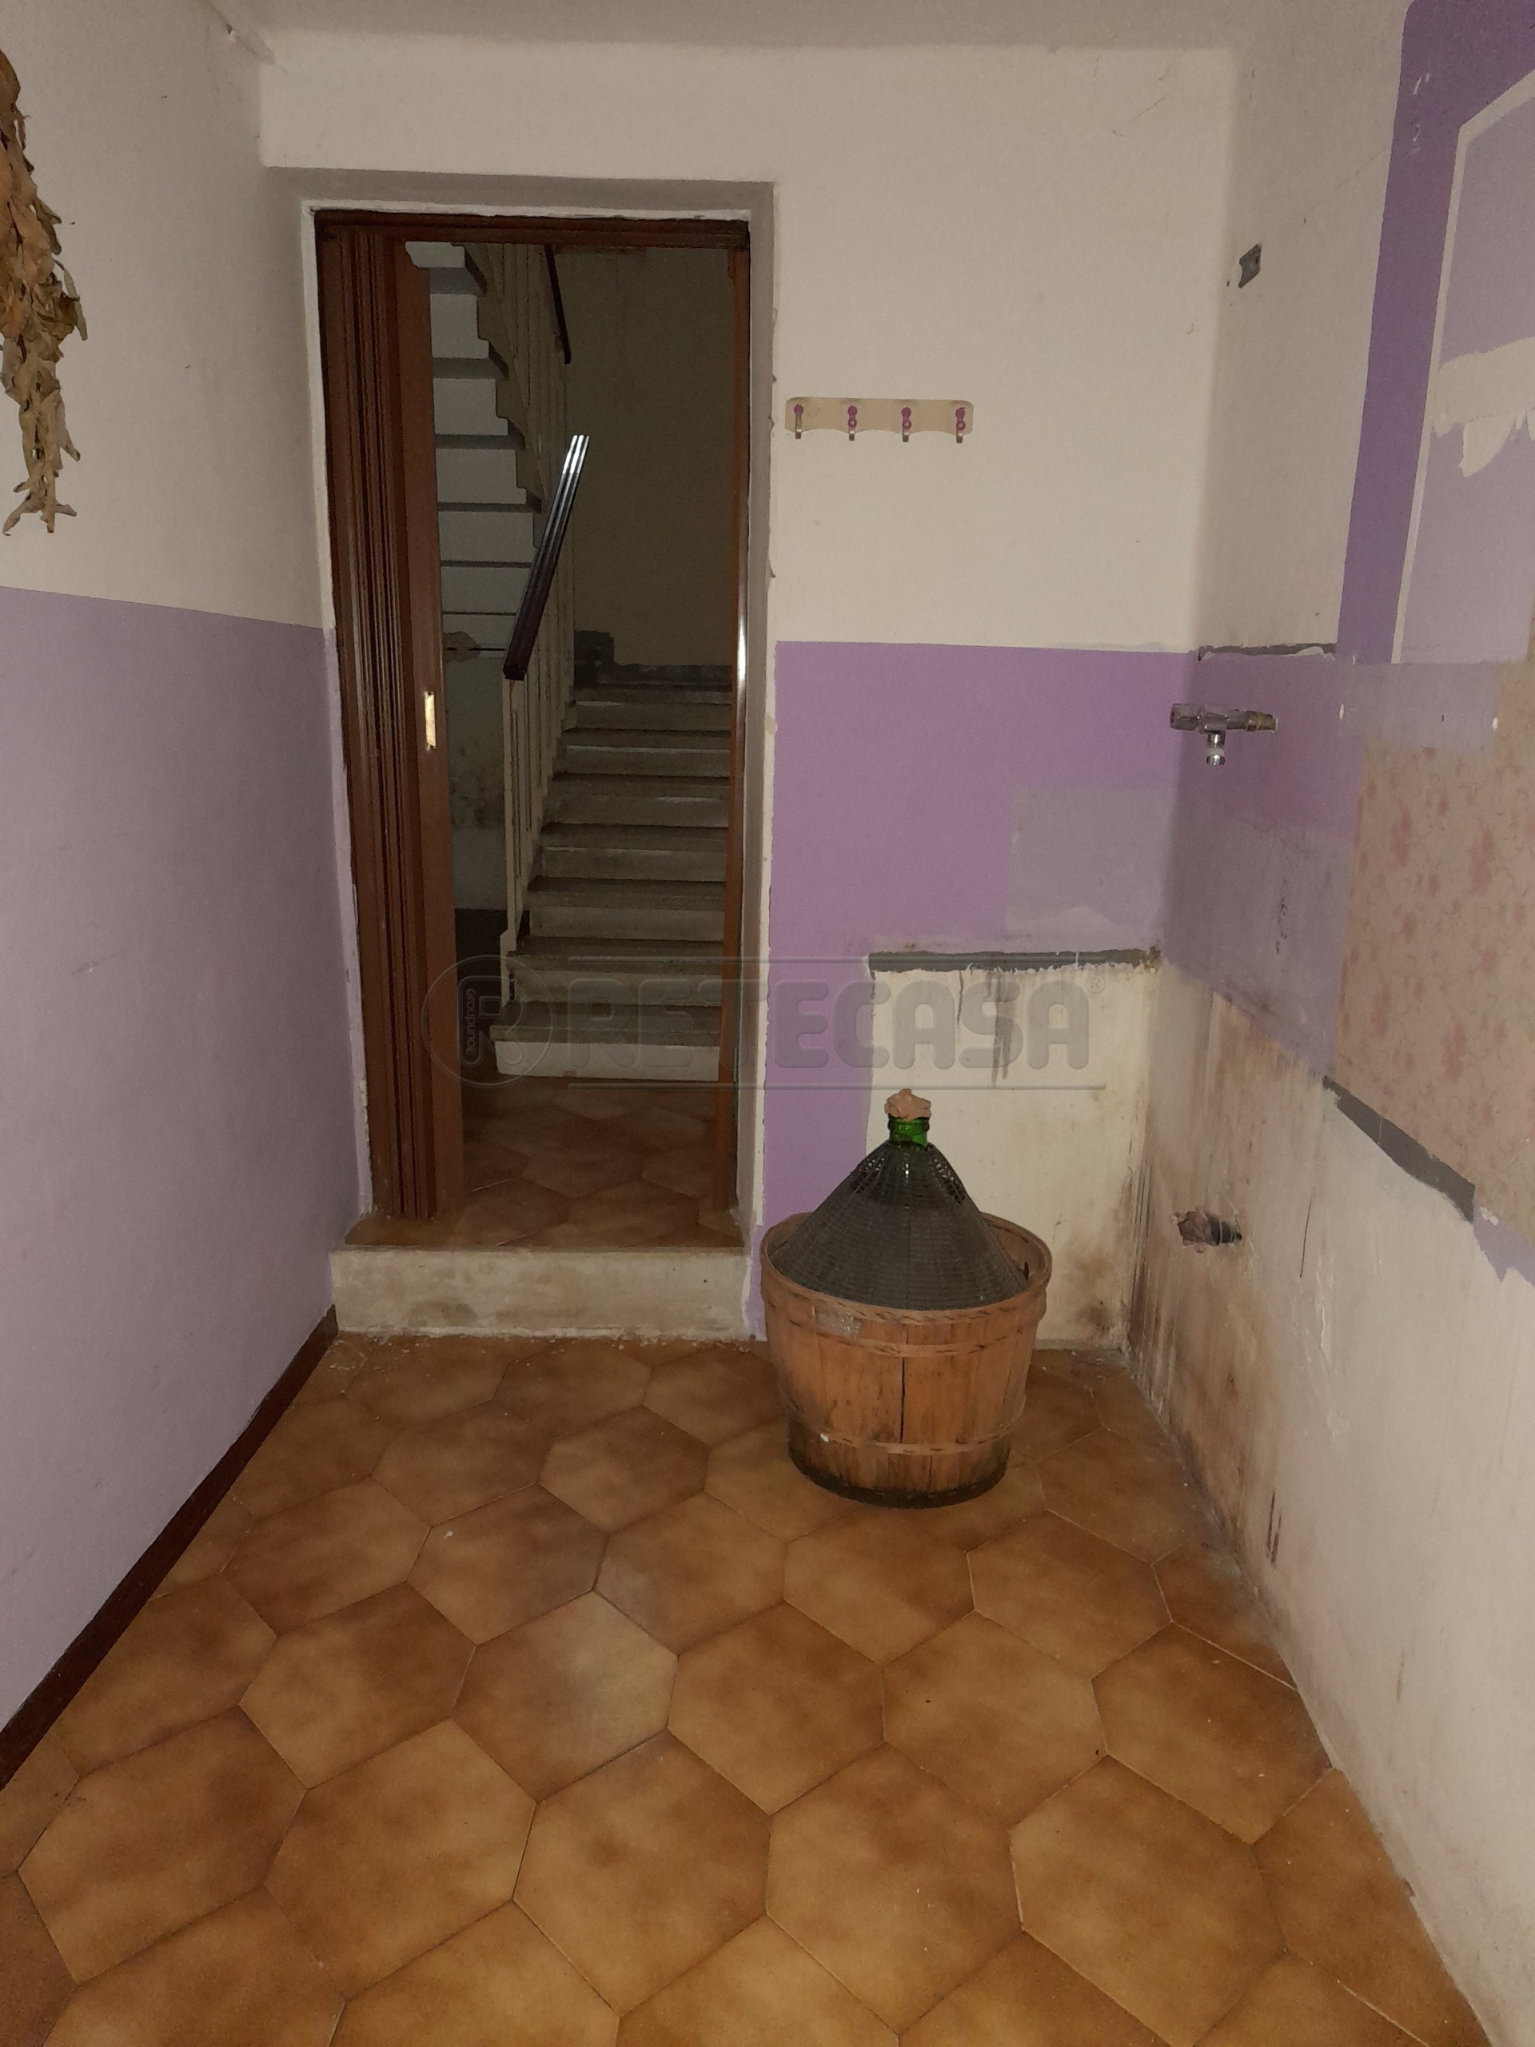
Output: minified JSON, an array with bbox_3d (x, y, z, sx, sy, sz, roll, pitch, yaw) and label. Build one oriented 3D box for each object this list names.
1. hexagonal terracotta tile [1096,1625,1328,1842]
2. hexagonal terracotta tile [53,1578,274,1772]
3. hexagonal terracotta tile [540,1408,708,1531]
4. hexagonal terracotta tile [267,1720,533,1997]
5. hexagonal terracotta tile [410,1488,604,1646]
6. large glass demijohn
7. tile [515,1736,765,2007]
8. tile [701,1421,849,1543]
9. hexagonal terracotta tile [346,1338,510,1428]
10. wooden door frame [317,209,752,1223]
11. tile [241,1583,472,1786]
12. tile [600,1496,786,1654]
[{"bbox_3d":[0.629,1.007,2.122,0.307,0.015,0.458,2,14,2],"label":"hexagonal terracotta tile"},{"bbox_3d":[-0.870,0.960,2.194,0.239,0.015,0.458,2,14,2],"label":"hexagonal terracotta tile"},{"bbox_3d":[-0.262,0.834,2.764,0.308,0.015,0.458,2,14,2],"label":"hexagonal terracotta tile"},{"bbox_3d":[-0.458,1.046,1.875,0.308,0.015,0.458,2,14,2],"label":"hexagonal terracotta tile"},{"bbox_3d":[-0.444,0.931,2.558,0.317,0.012,0.470,2,14,2],"label":"hexagonal terracotta tile"},{"bbox_3d":[0.248,0.452,2.694,0.476,0.676,0.476,1,14,0],"label":"large glass demijohn"},{"bbox_3d":[-0.151,1.056,1.860,0.308,0.015,0.458,2,14,2],"label":"tile"},{"bbox_3d":[0.046,0.821,2.679,0.299,0.012,0.444,2,14,2],"label":"tile"},{"bbox_3d":[-0.688,0.729,2.990,0.299,0.012,0.421,2,14,2],"label":"hexagonal terracotta tile"},{"bbox_3d":[-0.477,-0.580,3.176,0.850,2.090,0.110,1,14,0],"label":"wooden door frame"},{"bbox_3d":[-0.619,1.001,2.257,0.317,0.012,0.470,2,14,2],"label":"tile"},{"bbox_3d":[-0.118,0.886,2.394,0.299,0.012,0.444,2,14,2],"label":"tile"}]

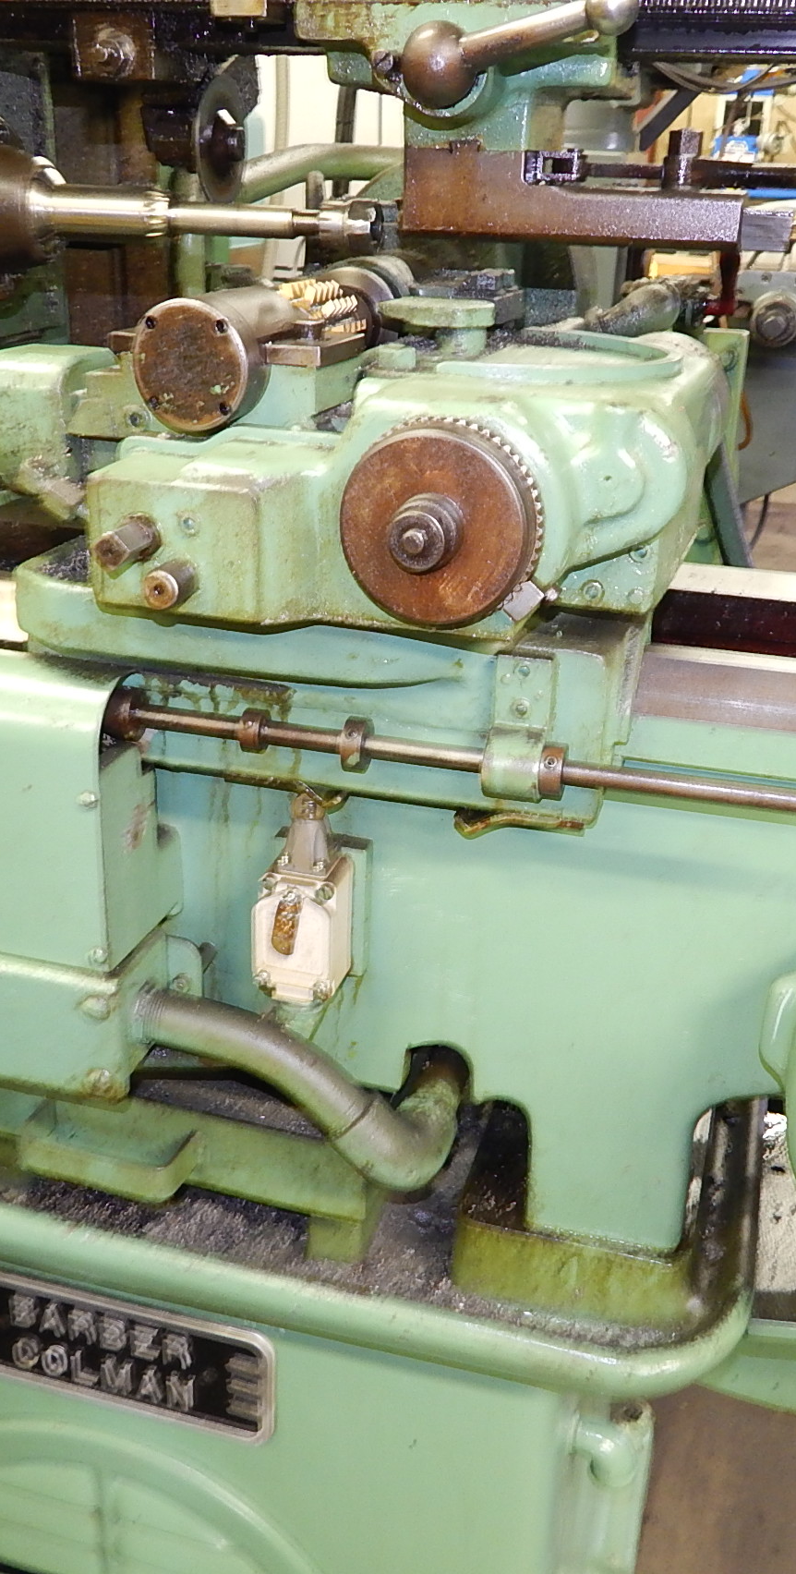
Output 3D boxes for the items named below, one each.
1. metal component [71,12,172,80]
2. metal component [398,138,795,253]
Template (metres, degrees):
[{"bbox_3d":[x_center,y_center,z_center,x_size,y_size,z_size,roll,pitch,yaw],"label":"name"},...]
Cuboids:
[{"bbox_3d":[-0.179,-0.488,0.924,0.062,0.038,0.056,8,23,13],"label":"metal component"},{"bbox_3d":[0.113,-0.350,0.826,0.213,0.050,0.056,8,23,13],"label":"metal component"}]

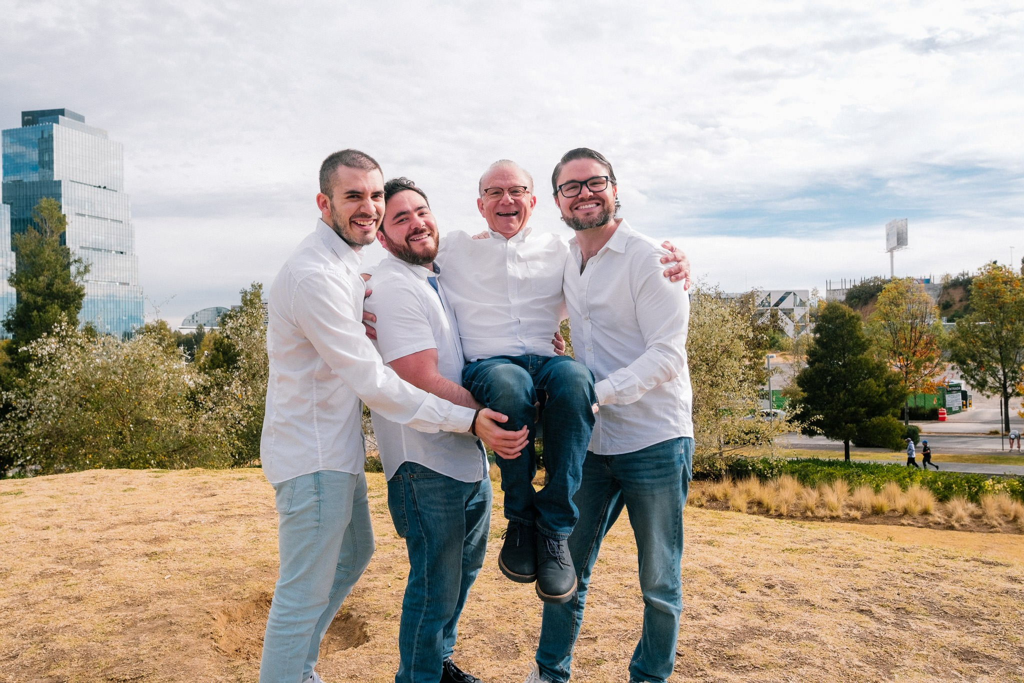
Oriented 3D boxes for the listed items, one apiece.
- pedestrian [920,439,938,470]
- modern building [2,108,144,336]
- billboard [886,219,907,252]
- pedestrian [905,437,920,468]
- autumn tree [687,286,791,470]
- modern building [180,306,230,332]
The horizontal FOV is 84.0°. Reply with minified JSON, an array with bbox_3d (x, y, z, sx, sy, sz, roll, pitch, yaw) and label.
[{"bbox_3d":[23.188,6.322,31.600,0.800,1.640,0.520,-1,0,12],"label":"pedestrian"},{"bbox_3d":[-178.347,-37.695,232.130,40.000,104.000,28.000,-1,0,19],"label":"modern building"},{"bbox_3d":[154.223,-42.662,228.000,4.500,10.800,11.000,-1,0,10],"label":"billboard"},{"bbox_3d":[21.973,6.158,31.200,0.600,1.730,0.530,-1,0,12],"label":"pedestrian"},{"bbox_3d":[4.984,0.910,13.200,3.000,4.300,2.700,-1,0,0],"label":"autumn tree"},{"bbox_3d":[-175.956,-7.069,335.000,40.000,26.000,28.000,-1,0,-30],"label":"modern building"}]

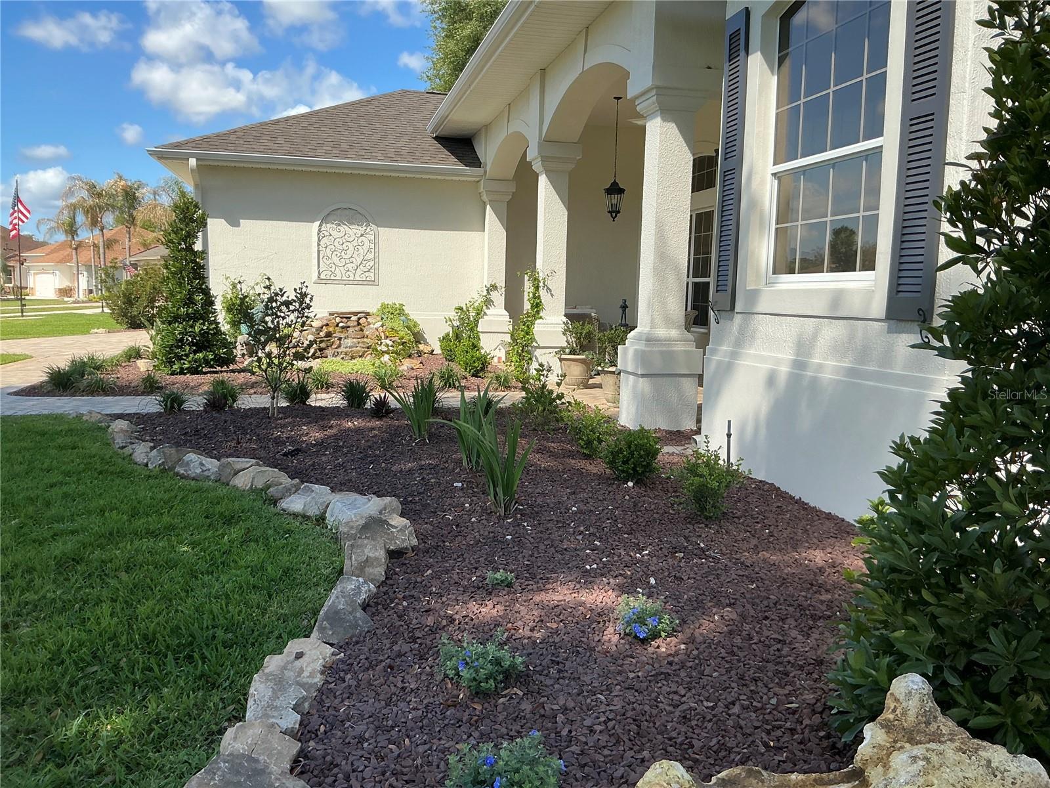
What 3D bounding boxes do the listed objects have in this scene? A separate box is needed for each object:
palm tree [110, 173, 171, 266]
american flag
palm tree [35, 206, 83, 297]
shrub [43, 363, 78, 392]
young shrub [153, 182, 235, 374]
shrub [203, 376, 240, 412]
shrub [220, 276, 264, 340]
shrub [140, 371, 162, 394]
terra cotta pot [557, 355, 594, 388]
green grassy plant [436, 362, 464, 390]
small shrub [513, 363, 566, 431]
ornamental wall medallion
[{"bbox_3d":[-27.890,-11.387,61.245,4.400,9.100,4.400,0,7,-14],"label":"palm tree"},{"bbox_3d":[-16.336,-5.933,27.439,0.621,1.851,0.373,-3,8,-30],"label":"american flag"},{"bbox_3d":[-32.374,-9.933,59.275,3.400,6.700,3.400,0,7,-14],"label":"palm tree"},{"bbox_3d":[-4.941,-0.174,9.040,0.341,0.307,0.341,-2,8,-29],"label":"shrub"},{"bbox_3d":[-4.636,-1.609,11.848,1.060,2.513,1.050,0,7,-14],"label":"young shrub"},{"bbox_3d":[-2.952,-0.010,8.271,0.333,0.309,0.358,0,7,-14],"label":"shrub"},{"bbox_3d":[-4.207,-1.222,12.614,0.603,1.044,0.543,-1,7,-18],"label":"shrub"},{"bbox_3d":[-3.922,-0.116,8.906,0.216,0.242,0.216,-2,7,-24],"label":"shrub"},{"bbox_3d":[0.645,-0.281,10.664,0.440,0.365,0.440,1,6,0],"label":"terra cotta pot"},{"bbox_3d":[-0.796,-0.187,9.007,0.295,0.280,0.295,0,7,-14],"label":"green grassy plant"},{"bbox_3d":[0.111,0.019,6.559,0.390,0.470,0.390,1,6,0],"label":"small shrub"},{"bbox_3d":[-2.737,-2.285,12.999,0.940,1.190,0.060,0,7,-14],"label":"ornamental wall medallion"}]

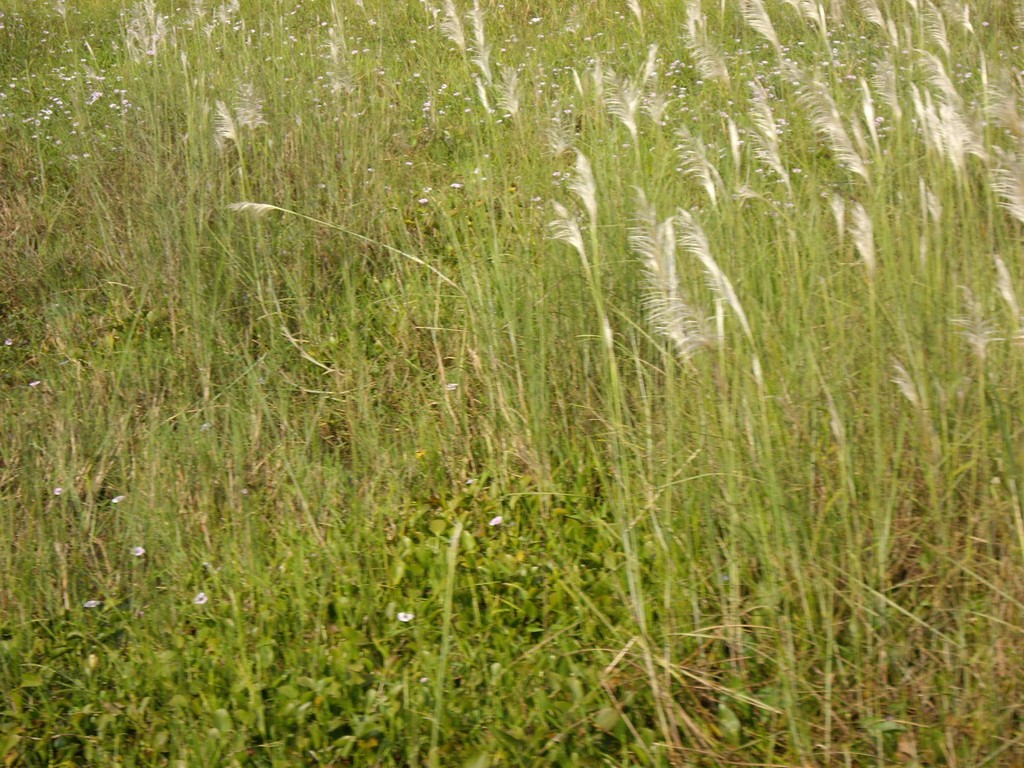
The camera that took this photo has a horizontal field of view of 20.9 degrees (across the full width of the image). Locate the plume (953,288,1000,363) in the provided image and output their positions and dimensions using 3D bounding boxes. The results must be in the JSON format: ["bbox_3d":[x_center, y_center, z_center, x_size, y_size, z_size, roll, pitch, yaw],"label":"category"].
[{"bbox_3d":[1.570,-0.198,9.400,0.162,0.242,0.130,0,13,0],"label":"plume"}]

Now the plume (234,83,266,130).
[{"bbox_3d":[-1.429,-1.517,15.200,0.175,0.252,0.150,0,13,0],"label":"plume"}]

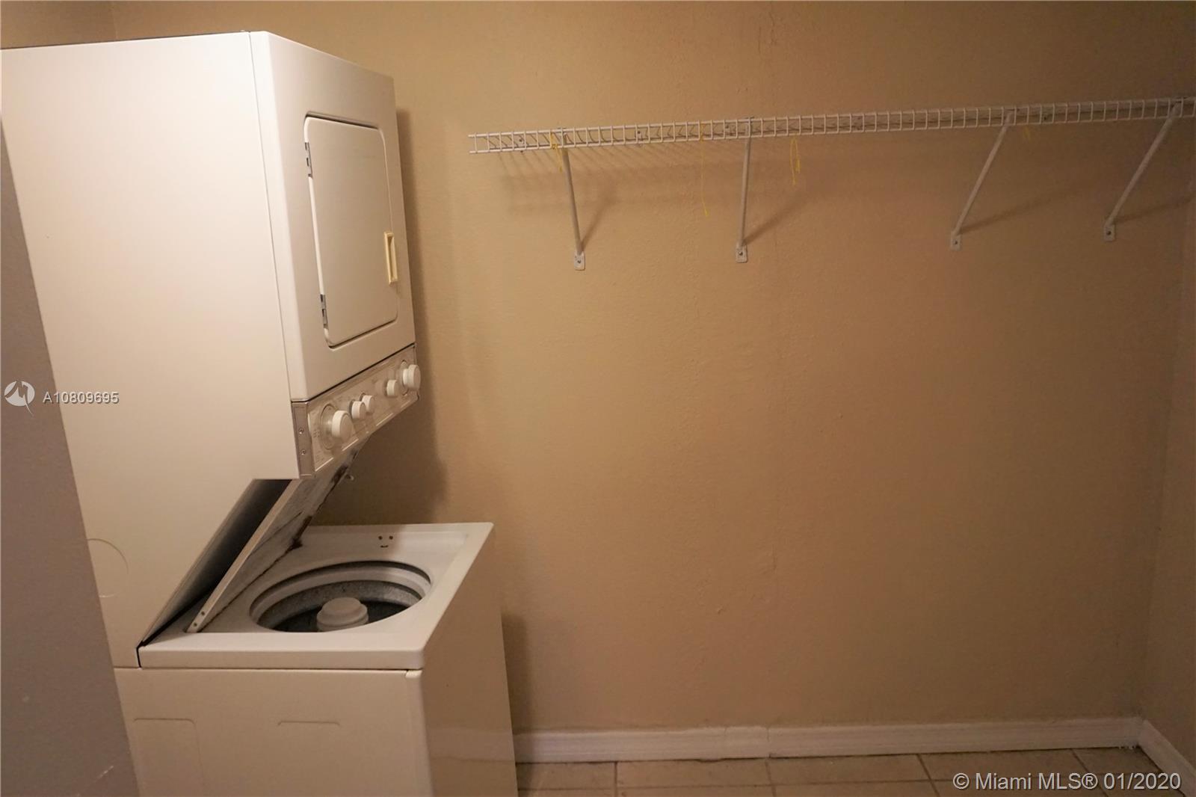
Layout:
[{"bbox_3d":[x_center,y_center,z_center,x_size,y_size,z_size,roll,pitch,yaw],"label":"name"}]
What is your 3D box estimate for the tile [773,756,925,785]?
[{"bbox_3d":[0.669,1.002,2.417,0.409,0.010,0.113,-2,13,2],"label":"tile"}]

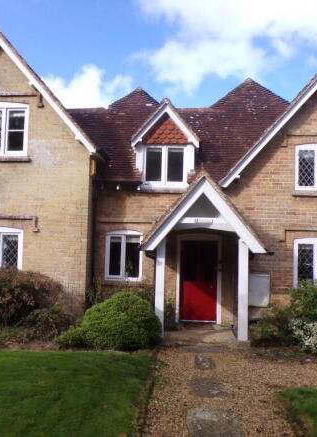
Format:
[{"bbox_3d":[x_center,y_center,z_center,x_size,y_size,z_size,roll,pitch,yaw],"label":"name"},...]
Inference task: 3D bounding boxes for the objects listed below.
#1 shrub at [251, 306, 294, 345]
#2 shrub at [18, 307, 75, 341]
[{"bbox_3d":[2.224,2.058,7.963,0.850,0.719,0.750,1,-3,6],"label":"shrub"},{"bbox_3d":[-2.148,1.961,7.710,1.084,0.559,0.750,1,-3,6],"label":"shrub"}]

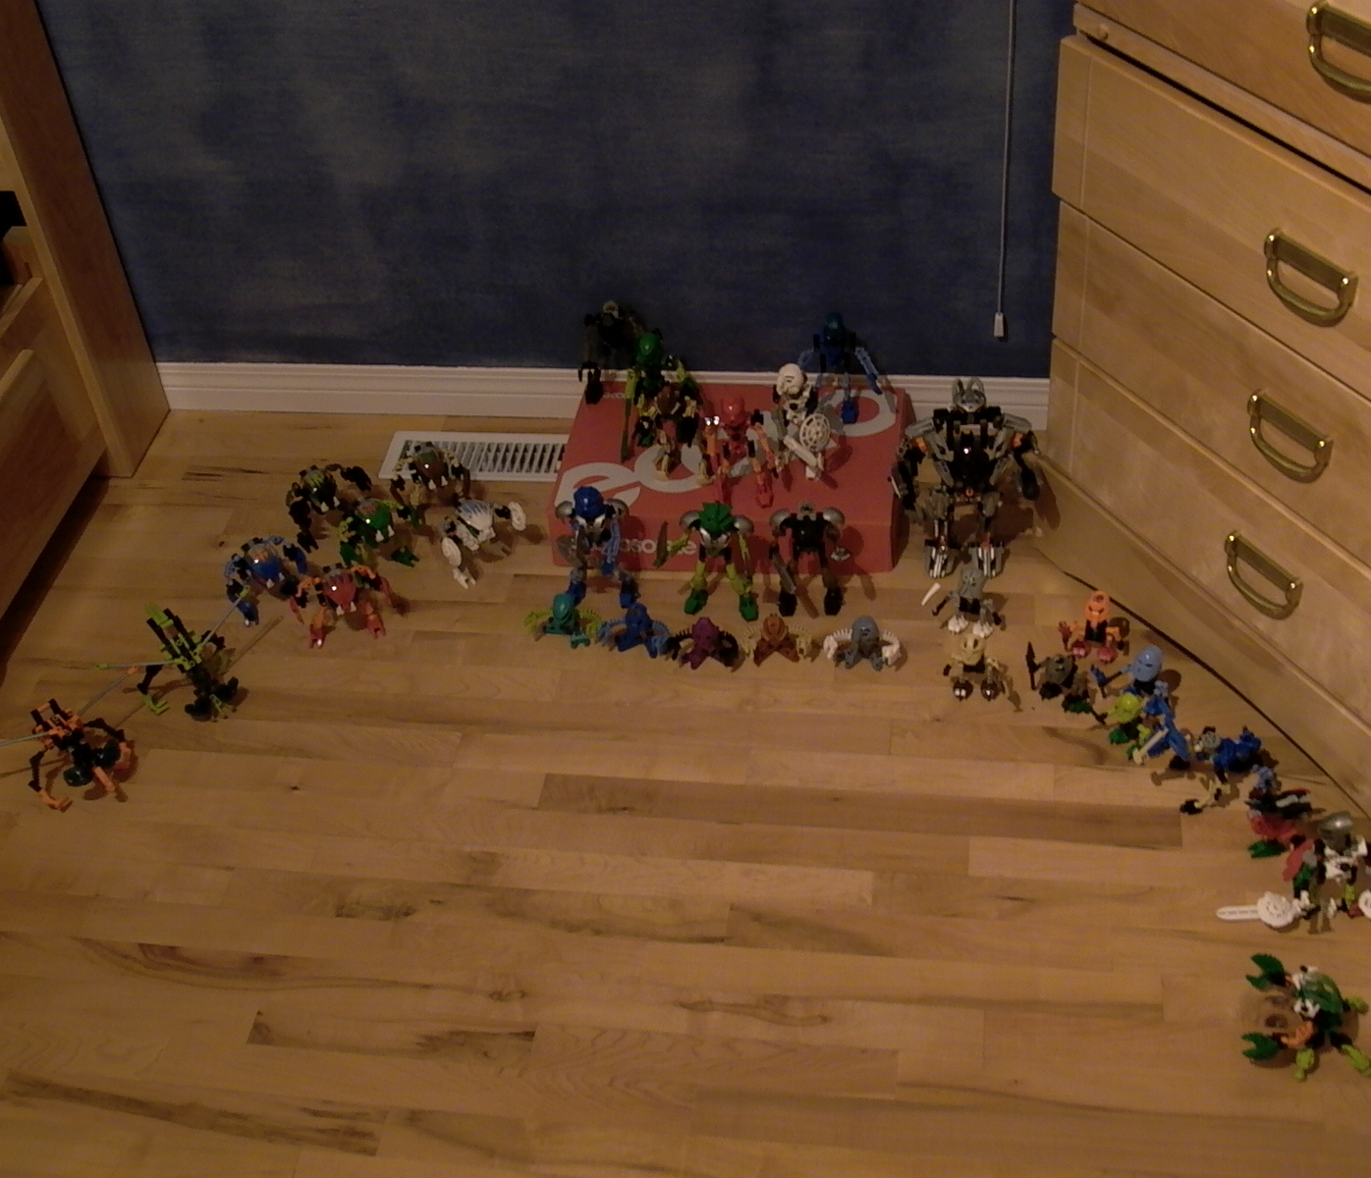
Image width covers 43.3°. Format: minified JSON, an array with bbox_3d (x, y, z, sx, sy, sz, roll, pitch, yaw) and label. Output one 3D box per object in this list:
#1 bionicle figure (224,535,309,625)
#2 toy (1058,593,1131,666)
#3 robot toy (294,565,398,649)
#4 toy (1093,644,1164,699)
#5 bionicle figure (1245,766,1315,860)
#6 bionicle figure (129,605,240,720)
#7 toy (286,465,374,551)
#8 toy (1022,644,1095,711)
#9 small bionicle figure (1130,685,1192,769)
[{"bbox_3d":[-0.608,-0.038,2.469,0.111,0.093,0.096,-29,46,-24],"label":"bionicle figure"},{"bbox_3d":[0.504,0.041,2.130,0.088,0.085,0.050,9,43,17],"label":"toy"},{"bbox_3d":[-0.446,0.015,2.274,0.130,0.090,0.095,-12,41,-7],"label":"robot toy"},{"bbox_3d":[0.539,0.102,2.054,0.083,0.084,0.083,-28,46,-23],"label":"toy"},{"bbox_3d":[0.686,0.254,1.990,0.079,0.096,0.081,30,52,33],"label":"bionicle figure"},{"bbox_3d":[-0.635,0.094,2.206,0.125,0.090,0.140,-32,47,-27],"label":"bionicle figure"},{"bbox_3d":[-0.502,-0.135,2.440,0.118,0.088,0.082,-28,46,-23],"label":"toy"},{"bbox_3d":[0.485,0.104,2.198,0.084,0.073,0.063,21,48,27],"label":"toy"},{"bbox_3d":[0.544,0.169,1.982,0.080,0.078,0.060,-31,47,-25],"label":"small bionicle figure"}]

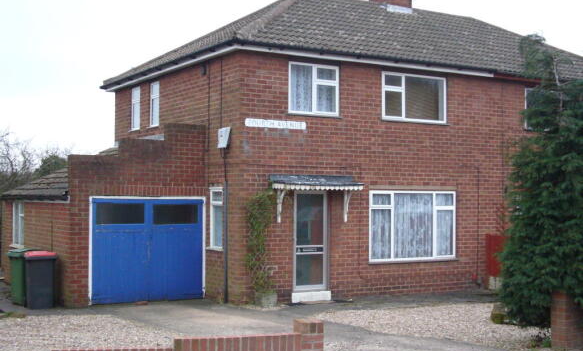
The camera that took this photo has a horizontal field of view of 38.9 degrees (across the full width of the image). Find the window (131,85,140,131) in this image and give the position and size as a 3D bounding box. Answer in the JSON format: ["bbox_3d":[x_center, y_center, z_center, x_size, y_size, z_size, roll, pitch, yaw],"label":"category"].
[{"bbox_3d":[-3.772,-1.621,20.096,0.100,1.034,0.626,1,-2,-32],"label":"window"}]

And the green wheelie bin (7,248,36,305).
[{"bbox_3d":[-5.046,1.937,15.822,0.580,1.050,0.720,1,-2,-32],"label":"green wheelie bin"}]

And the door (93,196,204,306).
[{"bbox_3d":[-2.743,1.415,15.915,2.360,2.020,0.090,1,-2,-32],"label":"door"}]

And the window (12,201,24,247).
[{"bbox_3d":[-6.066,1.072,18.414,0.100,1.006,1.197,1,-2,-32],"label":"window"}]

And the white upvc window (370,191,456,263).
[{"bbox_3d":[2.620,1.071,17.619,2.394,1.469,0.100,1,-2,-32],"label":"white upvc window"}]

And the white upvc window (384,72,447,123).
[{"bbox_3d":[2.650,-1.648,17.713,1.788,1.020,0.100,1,-2,-32],"label":"white upvc window"}]

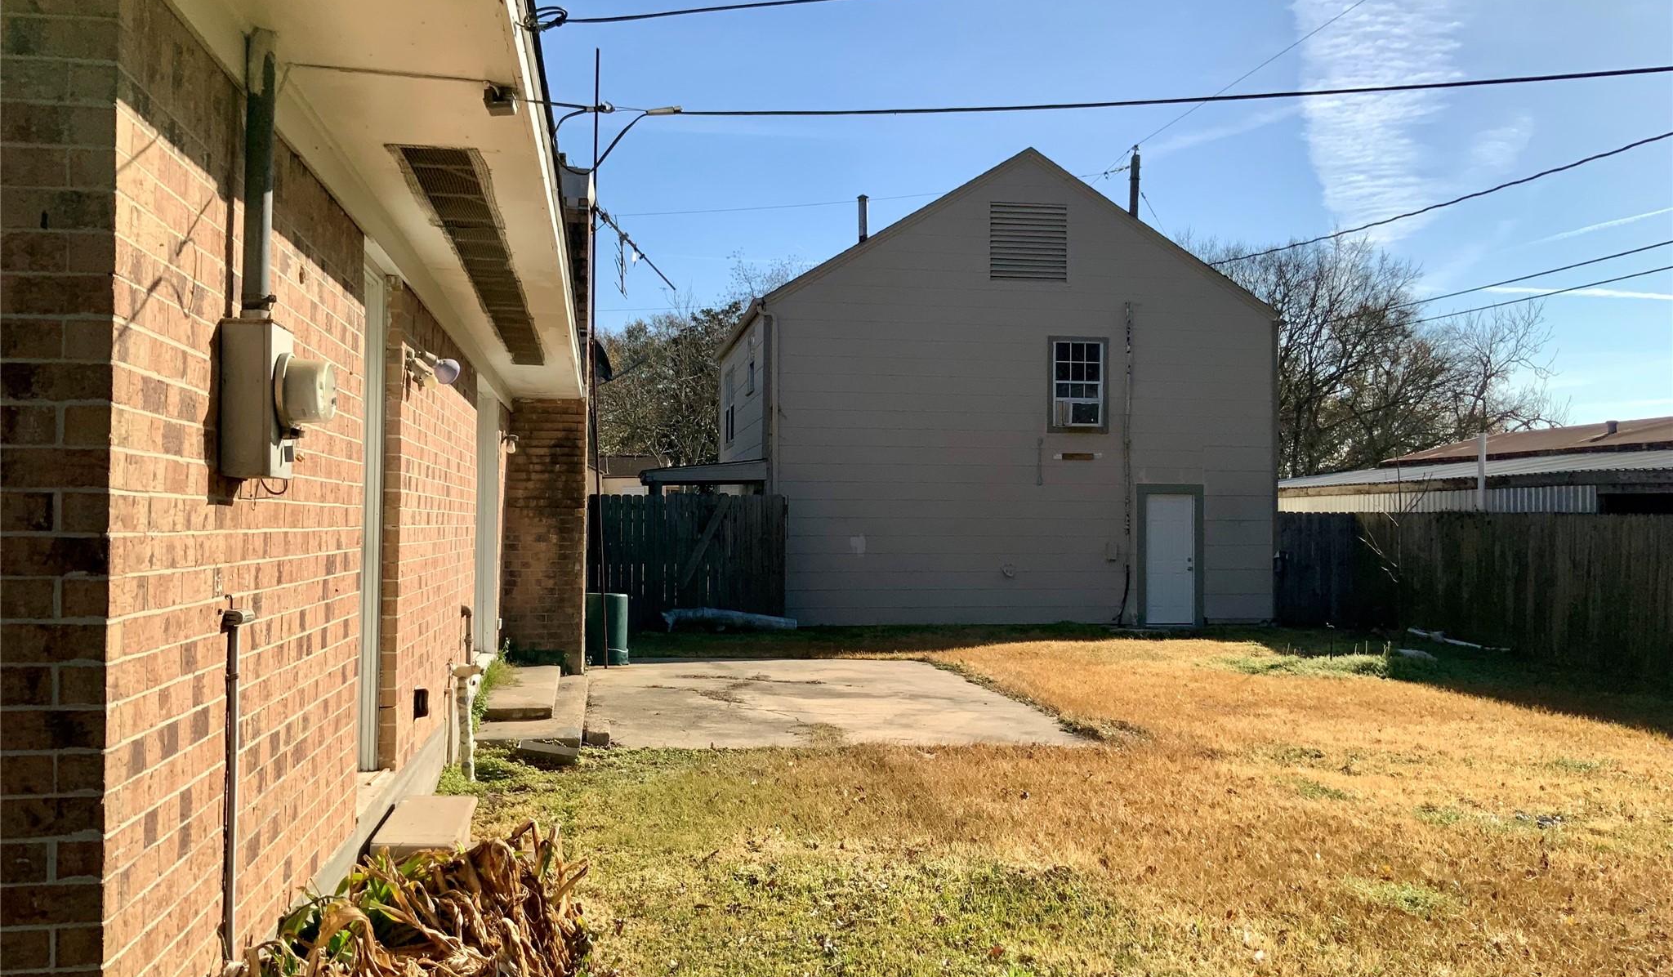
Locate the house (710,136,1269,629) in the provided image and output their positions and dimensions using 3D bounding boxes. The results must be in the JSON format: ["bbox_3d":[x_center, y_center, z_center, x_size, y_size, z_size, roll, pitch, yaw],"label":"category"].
[{"bbox_3d":[2.300,-1.487,25.057,8.386,7.373,7.700,0,-1,-10],"label":"house"}]

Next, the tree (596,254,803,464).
[{"bbox_3d":[-4.103,-2.051,39.894,6.267,9.291,6.267,0,-1,0],"label":"tree"}]

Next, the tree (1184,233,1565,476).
[{"bbox_3d":[16.097,-2.470,41.882,11.437,10.377,11.437,0,-1,0],"label":"tree"}]

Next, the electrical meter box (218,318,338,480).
[{"bbox_3d":[-1.331,-0.205,3.386,0.232,0.366,0.210,0,-1,-9],"label":"electrical meter box"}]

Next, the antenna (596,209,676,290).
[{"bbox_3d":[-1.939,-2.291,13.500,0.793,0.793,0.450,0,-1,0],"label":"antenna"}]

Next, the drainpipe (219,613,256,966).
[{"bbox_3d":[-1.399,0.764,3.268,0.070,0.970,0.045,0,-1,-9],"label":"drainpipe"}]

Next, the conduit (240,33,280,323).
[{"bbox_3d":[-1.396,-0.759,3.388,0.068,0.690,0.068,0,-1,-9],"label":"conduit"}]

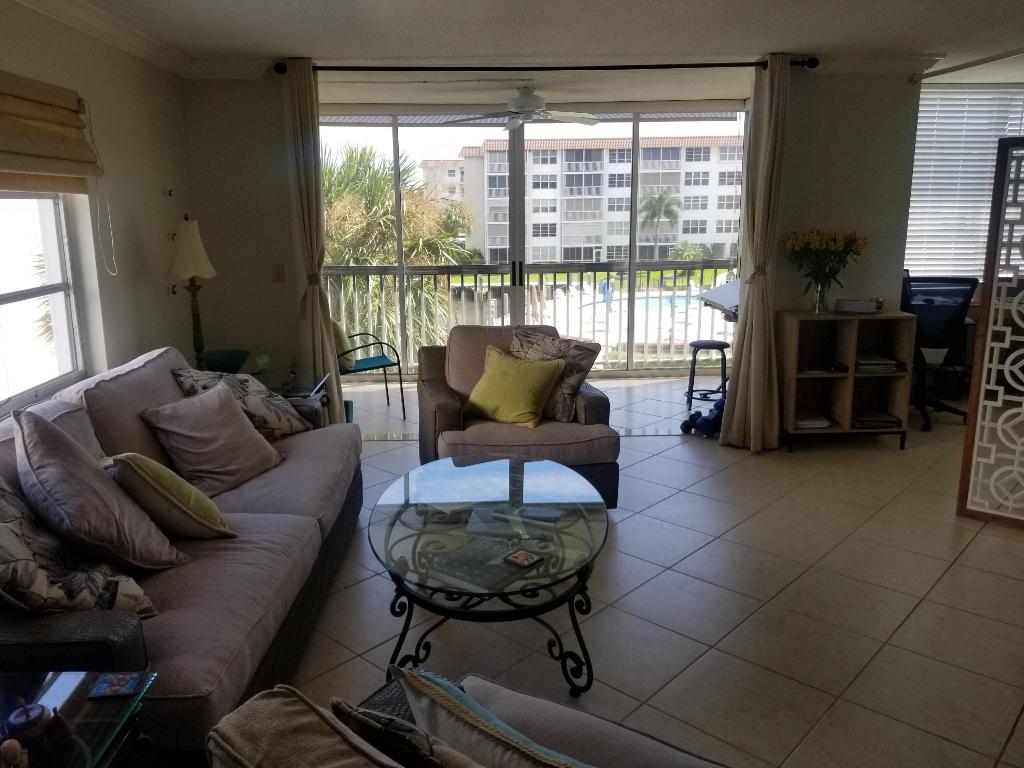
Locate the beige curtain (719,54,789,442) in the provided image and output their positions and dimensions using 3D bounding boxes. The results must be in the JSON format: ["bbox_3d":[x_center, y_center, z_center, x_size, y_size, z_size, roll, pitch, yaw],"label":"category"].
[{"bbox_3d":[1.589,-0.781,4.916,0.400,2.450,0.220,0,12,0],"label":"beige curtain"}]

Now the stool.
[{"bbox_3d":[1.569,-0.087,6.151,0.380,0.580,0.380,0,12,0],"label":"stool"}]

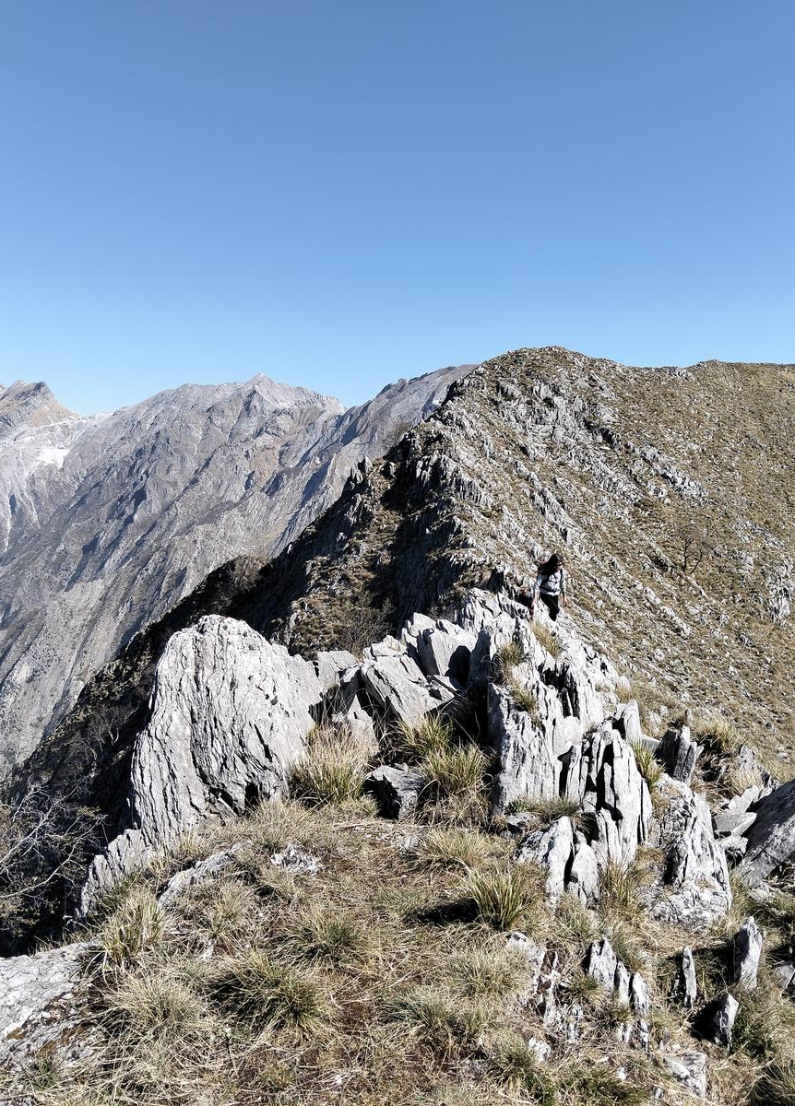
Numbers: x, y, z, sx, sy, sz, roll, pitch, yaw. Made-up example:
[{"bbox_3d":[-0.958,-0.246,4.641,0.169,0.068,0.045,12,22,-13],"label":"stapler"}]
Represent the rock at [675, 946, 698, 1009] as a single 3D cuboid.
[{"bbox_3d":[1.146,1.683,3.300,0.092,0.235,0.110,0,3,0],"label":"rock"}]

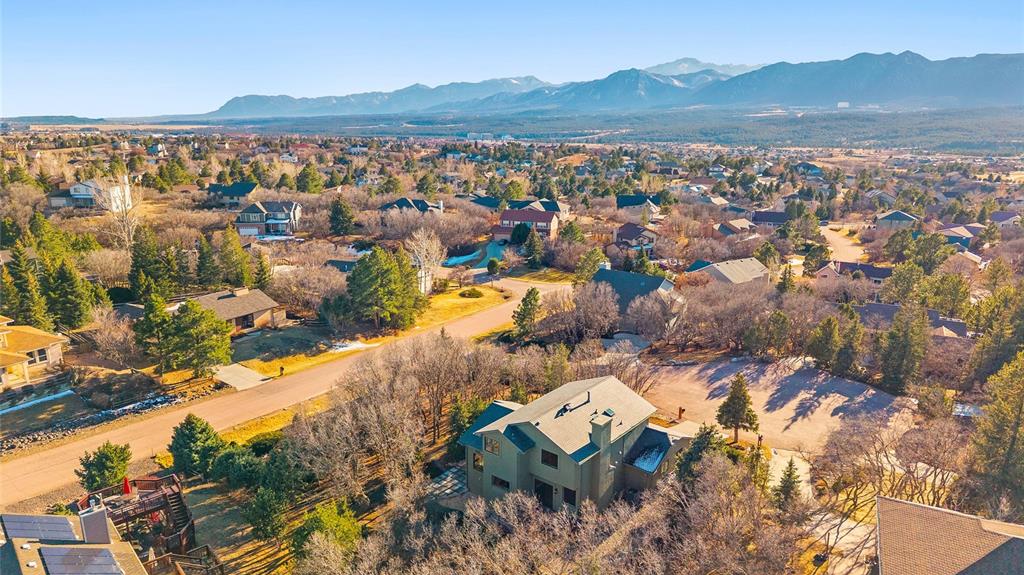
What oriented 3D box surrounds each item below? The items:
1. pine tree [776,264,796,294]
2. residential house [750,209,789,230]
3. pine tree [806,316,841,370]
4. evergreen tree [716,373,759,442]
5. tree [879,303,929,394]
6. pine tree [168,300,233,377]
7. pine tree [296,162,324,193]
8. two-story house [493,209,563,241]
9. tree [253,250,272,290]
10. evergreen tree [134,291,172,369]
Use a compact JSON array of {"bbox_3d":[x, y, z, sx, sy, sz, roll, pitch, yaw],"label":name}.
[{"bbox_3d":[46.180,-1.370,119.980,3.300,5.150,3.300,5,14,21],"label":"pine tree"},{"bbox_3d":[73.240,-17.660,195.710,12.000,5.700,9.500,5,15,19],"label":"residential house"},{"bbox_3d":[39.930,7.030,90.740,4.220,6.780,4.220,0,14,0],"label":"pine tree"},{"bbox_3d":[22.330,11.910,70.010,4.140,7.270,4.140,0,14,0],"label":"evergreen tree"},{"bbox_3d":[41.190,6.410,75.060,5.000,9.960,5.000,8,15,29],"label":"tree"},{"bbox_3d":[-37.992,6.108,85.455,7.320,9.270,7.320,0,14,0],"label":"pine tree"},{"bbox_3d":[-83.205,-45.178,291.622,10.740,11.820,10.740,0,14,0],"label":"pine tree"},{"bbox_3d":[2.910,-16.130,185.430,16.000,7.500,11.000,4,14,17],"label":"two-story house"},{"bbox_3d":[-42.850,-2.910,122.700,3.500,7.090,3.500,-5,14,-19],"label":"tree"},{"bbox_3d":[-43.990,5.303,86.334,4.440,10.420,4.440,0,14,0],"label":"evergreen tree"}]

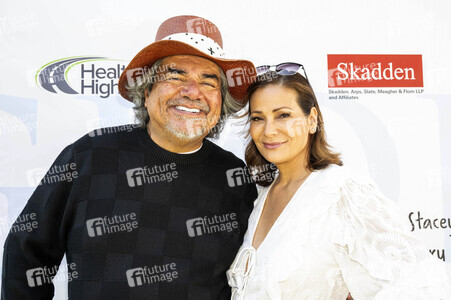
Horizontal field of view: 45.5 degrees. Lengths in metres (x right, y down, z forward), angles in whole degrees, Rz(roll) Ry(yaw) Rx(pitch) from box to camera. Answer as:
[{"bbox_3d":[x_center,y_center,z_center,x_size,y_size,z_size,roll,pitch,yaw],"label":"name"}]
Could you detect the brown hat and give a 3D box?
[{"bbox_3d":[-0.081,-0.207,1.225,0.310,0.150,0.340,8,-15,-12],"label":"brown hat"}]

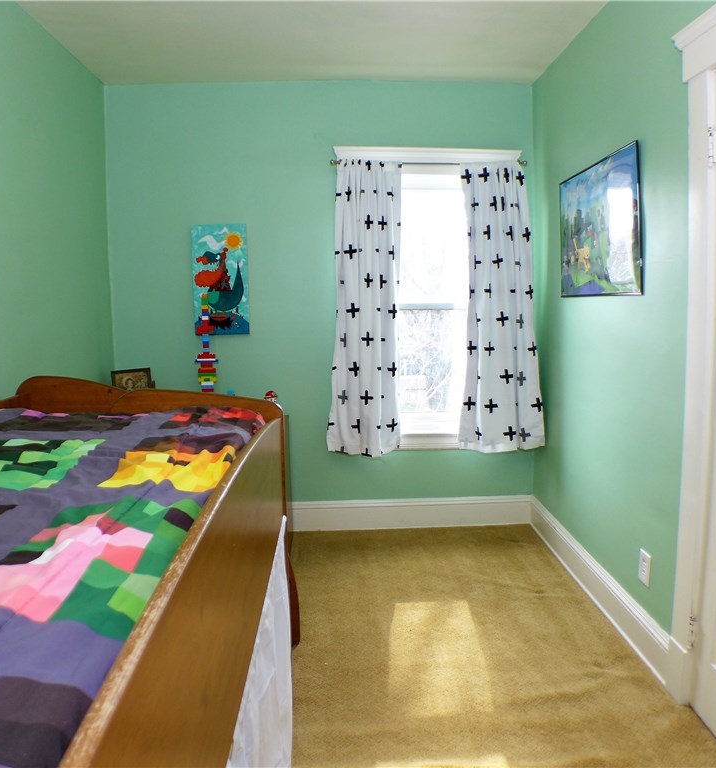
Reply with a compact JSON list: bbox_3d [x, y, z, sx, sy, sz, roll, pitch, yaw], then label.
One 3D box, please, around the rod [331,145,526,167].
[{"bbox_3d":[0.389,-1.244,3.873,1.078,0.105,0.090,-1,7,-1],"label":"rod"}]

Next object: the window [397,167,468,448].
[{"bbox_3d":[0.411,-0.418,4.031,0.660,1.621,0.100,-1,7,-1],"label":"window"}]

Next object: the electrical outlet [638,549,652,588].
[{"bbox_3d":[1.042,0.670,2.580,0.009,0.116,0.072,-1,7,-1],"label":"electrical outlet"}]

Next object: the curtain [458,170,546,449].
[{"bbox_3d":[0.792,-0.411,3.931,0.463,1.615,0.130,-1,7,-1],"label":"curtain"}]

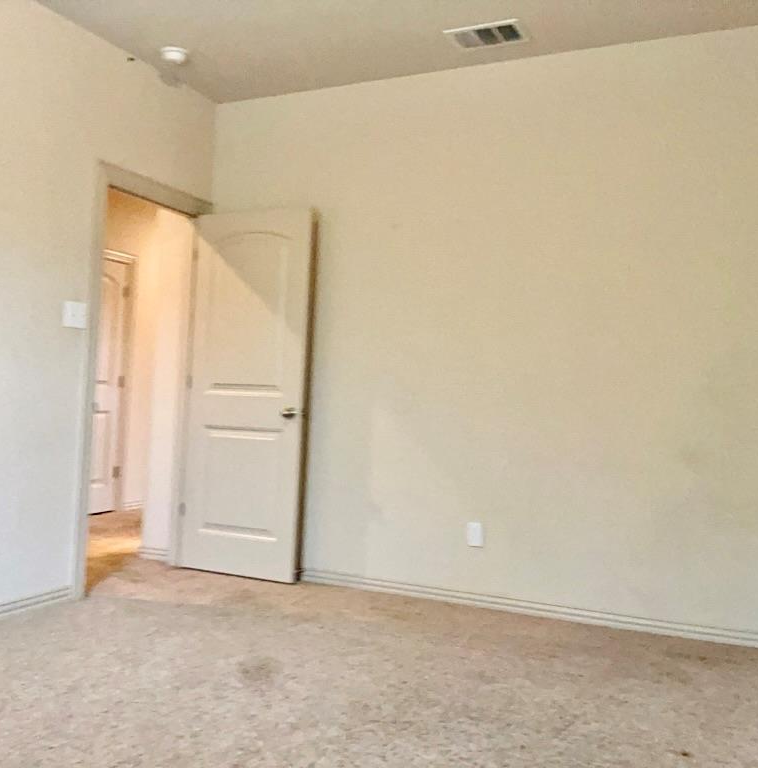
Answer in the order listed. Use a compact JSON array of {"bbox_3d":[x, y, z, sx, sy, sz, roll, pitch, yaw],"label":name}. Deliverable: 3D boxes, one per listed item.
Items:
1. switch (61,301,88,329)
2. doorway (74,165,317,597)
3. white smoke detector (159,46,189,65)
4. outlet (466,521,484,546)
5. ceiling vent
[{"bbox_3d":[-1.447,-0.328,3.816,0.012,0.123,0.130,2,-1,25],"label":"switch"},{"bbox_3d":[-0.920,-0.006,4.163,0.814,2.130,0.935,2,-1,25],"label":"doorway"},{"bbox_3d":[-1.037,-1.661,4.051,0.142,0.046,0.142,2,-1,0],"label":"white smoke detector"},{"bbox_3d":[0.480,0.753,3.989,0.077,0.117,0.012,2,-1,25],"label":"outlet"},{"bbox_3d":[0.507,-1.620,3.740,0.350,0.020,0.205,2,-1,25],"label":"ceiling vent"}]

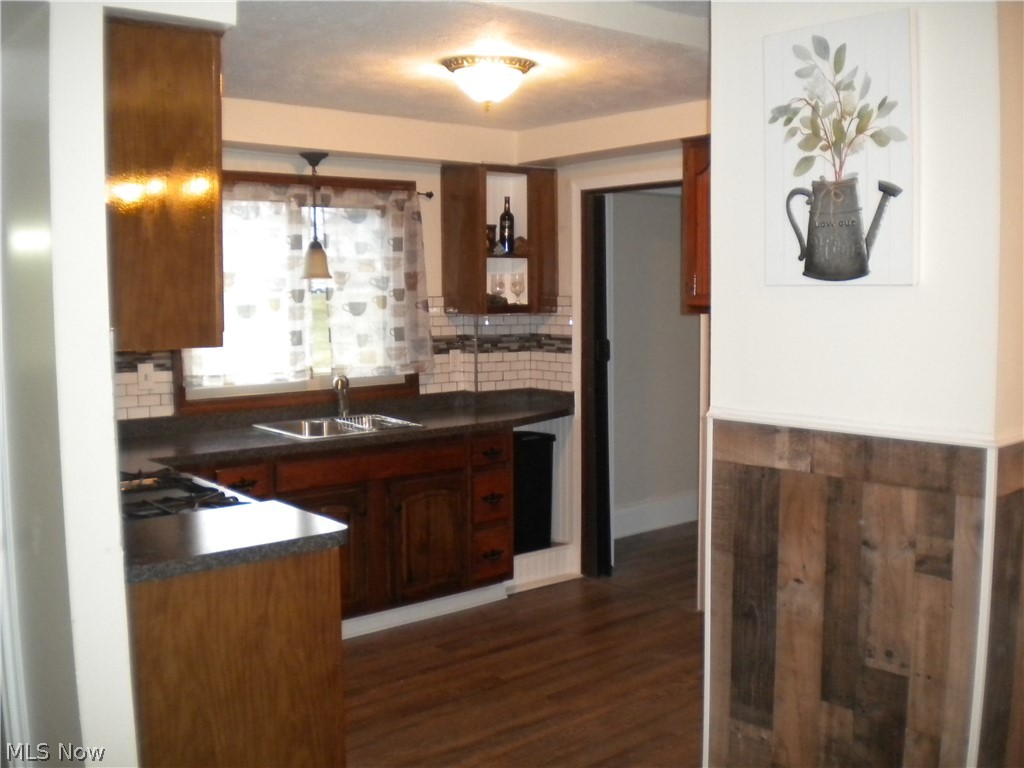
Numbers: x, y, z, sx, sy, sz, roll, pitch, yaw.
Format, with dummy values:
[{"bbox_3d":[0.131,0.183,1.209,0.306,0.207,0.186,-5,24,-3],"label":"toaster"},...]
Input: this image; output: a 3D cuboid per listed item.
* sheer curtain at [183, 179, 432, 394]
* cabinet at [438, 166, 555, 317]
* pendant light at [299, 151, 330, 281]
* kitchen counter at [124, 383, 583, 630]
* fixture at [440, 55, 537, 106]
[{"bbox_3d":[-0.952,-0.490,5.021,1.360,0.955,0.090,-5,7,-39],"label":"sheer curtain"},{"bbox_3d":[-0.059,-0.772,5.601,0.540,0.771,0.325,-5,7,-39],"label":"cabinet"},{"bbox_3d":[-0.923,-0.792,4.890,0.146,0.585,0.146,-1,5,0],"label":"pendant light"},{"bbox_3d":[-0.879,0.607,4.848,2.990,0.980,0.635,-5,7,-39],"label":"kitchen counter"},{"bbox_3d":[-0.081,-1.070,3.691,0.350,0.180,0.350,-1,5,0],"label":"fixture"}]

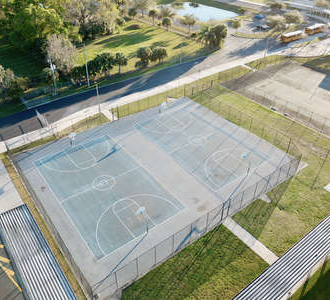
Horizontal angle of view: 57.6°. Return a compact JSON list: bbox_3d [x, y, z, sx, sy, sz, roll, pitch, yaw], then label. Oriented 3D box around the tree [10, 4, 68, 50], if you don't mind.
[{"bbox_3d":[-41.828,-40.573,100.361,17.970,14.290,17.970,1,36,0],"label":"tree"}]

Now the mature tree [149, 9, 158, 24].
[{"bbox_3d":[-4.775,-56.274,127.369,3.332,6.076,3.332,1,37,-1],"label":"mature tree"}]

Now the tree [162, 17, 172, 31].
[{"bbox_3d":[0.603,-52.573,125.165,4.150,5.590,4.150,1,36,0],"label":"tree"}]

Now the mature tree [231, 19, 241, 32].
[{"bbox_3d":[29.102,-50.589,122.175,3.626,5.096,3.626,1,37,-1],"label":"mature tree"}]

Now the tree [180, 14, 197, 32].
[{"bbox_3d":[9.750,-50.790,120.643,6.468,6.174,6.468,1,37,-1],"label":"tree"}]

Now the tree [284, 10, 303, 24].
[{"bbox_3d":[58.401,-60.332,137.078,8.570,5.820,8.570,1,36,0],"label":"tree"}]

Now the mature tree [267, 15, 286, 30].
[{"bbox_3d":[46.259,-52.385,124.473,6.468,6.174,6.468,1,37,-1],"label":"mature tree"}]

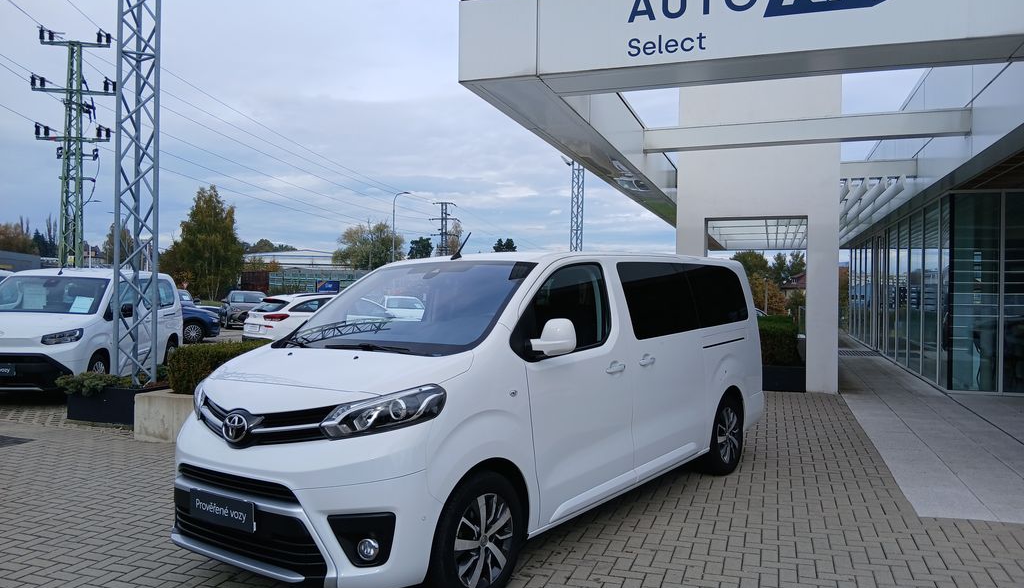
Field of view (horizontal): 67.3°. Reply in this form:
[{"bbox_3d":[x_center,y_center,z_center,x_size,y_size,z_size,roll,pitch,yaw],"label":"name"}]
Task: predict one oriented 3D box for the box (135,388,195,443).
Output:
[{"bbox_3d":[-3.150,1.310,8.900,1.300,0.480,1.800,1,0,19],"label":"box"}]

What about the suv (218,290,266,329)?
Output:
[{"bbox_3d":[-10.800,0.600,30.400,1.800,1.500,4.300,0,0,-30],"label":"suv"}]

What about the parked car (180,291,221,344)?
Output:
[{"bbox_3d":[-10.000,0.680,20.800,4.200,1.500,1.780,0,0,-32],"label":"parked car"}]

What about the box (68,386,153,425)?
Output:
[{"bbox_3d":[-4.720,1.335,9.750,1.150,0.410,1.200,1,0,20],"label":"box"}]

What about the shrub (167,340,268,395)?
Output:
[{"bbox_3d":[-2.850,0.865,9.200,1.150,0.480,2.200,1,0,19],"label":"shrub"}]

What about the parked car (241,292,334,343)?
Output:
[{"bbox_3d":[-4.500,0.770,19.100,1.800,1.480,4.500,1,1,38],"label":"parked car"}]

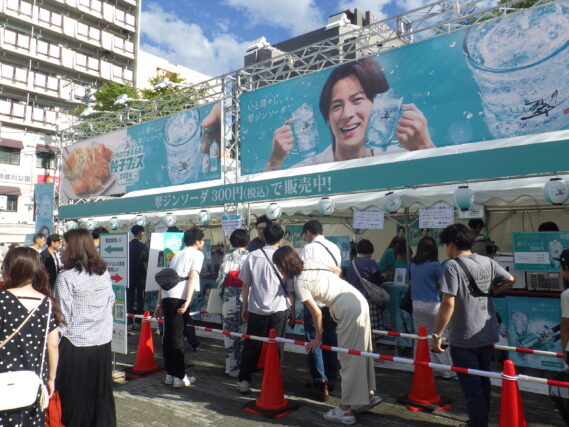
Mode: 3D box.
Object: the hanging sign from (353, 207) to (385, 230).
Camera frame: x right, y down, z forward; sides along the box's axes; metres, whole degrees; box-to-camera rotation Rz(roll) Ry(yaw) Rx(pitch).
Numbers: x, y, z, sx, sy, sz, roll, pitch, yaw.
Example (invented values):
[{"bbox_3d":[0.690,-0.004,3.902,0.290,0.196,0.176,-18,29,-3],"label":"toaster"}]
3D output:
[{"bbox_3d":[1.079,0.050,5.898,0.420,0.297,0.015,-4,-6,37],"label":"hanging sign"}]

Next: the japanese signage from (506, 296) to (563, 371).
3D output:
[{"bbox_3d":[2.573,1.220,4.715,0.525,0.725,0.020,-4,-6,37],"label":"japanese signage"}]

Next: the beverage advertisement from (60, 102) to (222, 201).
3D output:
[{"bbox_3d":[-3.076,-1.039,8.977,5.180,1.260,0.050,-4,-6,37],"label":"beverage advertisement"}]

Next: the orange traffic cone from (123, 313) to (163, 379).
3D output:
[{"bbox_3d":[-1.643,1.510,5.448,0.390,0.700,0.390,-4,-6,41],"label":"orange traffic cone"}]

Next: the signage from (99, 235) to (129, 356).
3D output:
[{"bbox_3d":[-1.904,0.893,5.150,0.510,1.355,0.030,-3,-5,32],"label":"signage"}]

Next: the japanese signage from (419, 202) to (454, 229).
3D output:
[{"bbox_3d":[1.788,0.025,5.407,0.415,0.297,0.015,-4,-6,37],"label":"japanese signage"}]

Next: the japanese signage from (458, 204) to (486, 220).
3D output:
[{"bbox_3d":[2.105,-0.032,5.167,0.290,0.205,0.015,-4,-6,37],"label":"japanese signage"}]

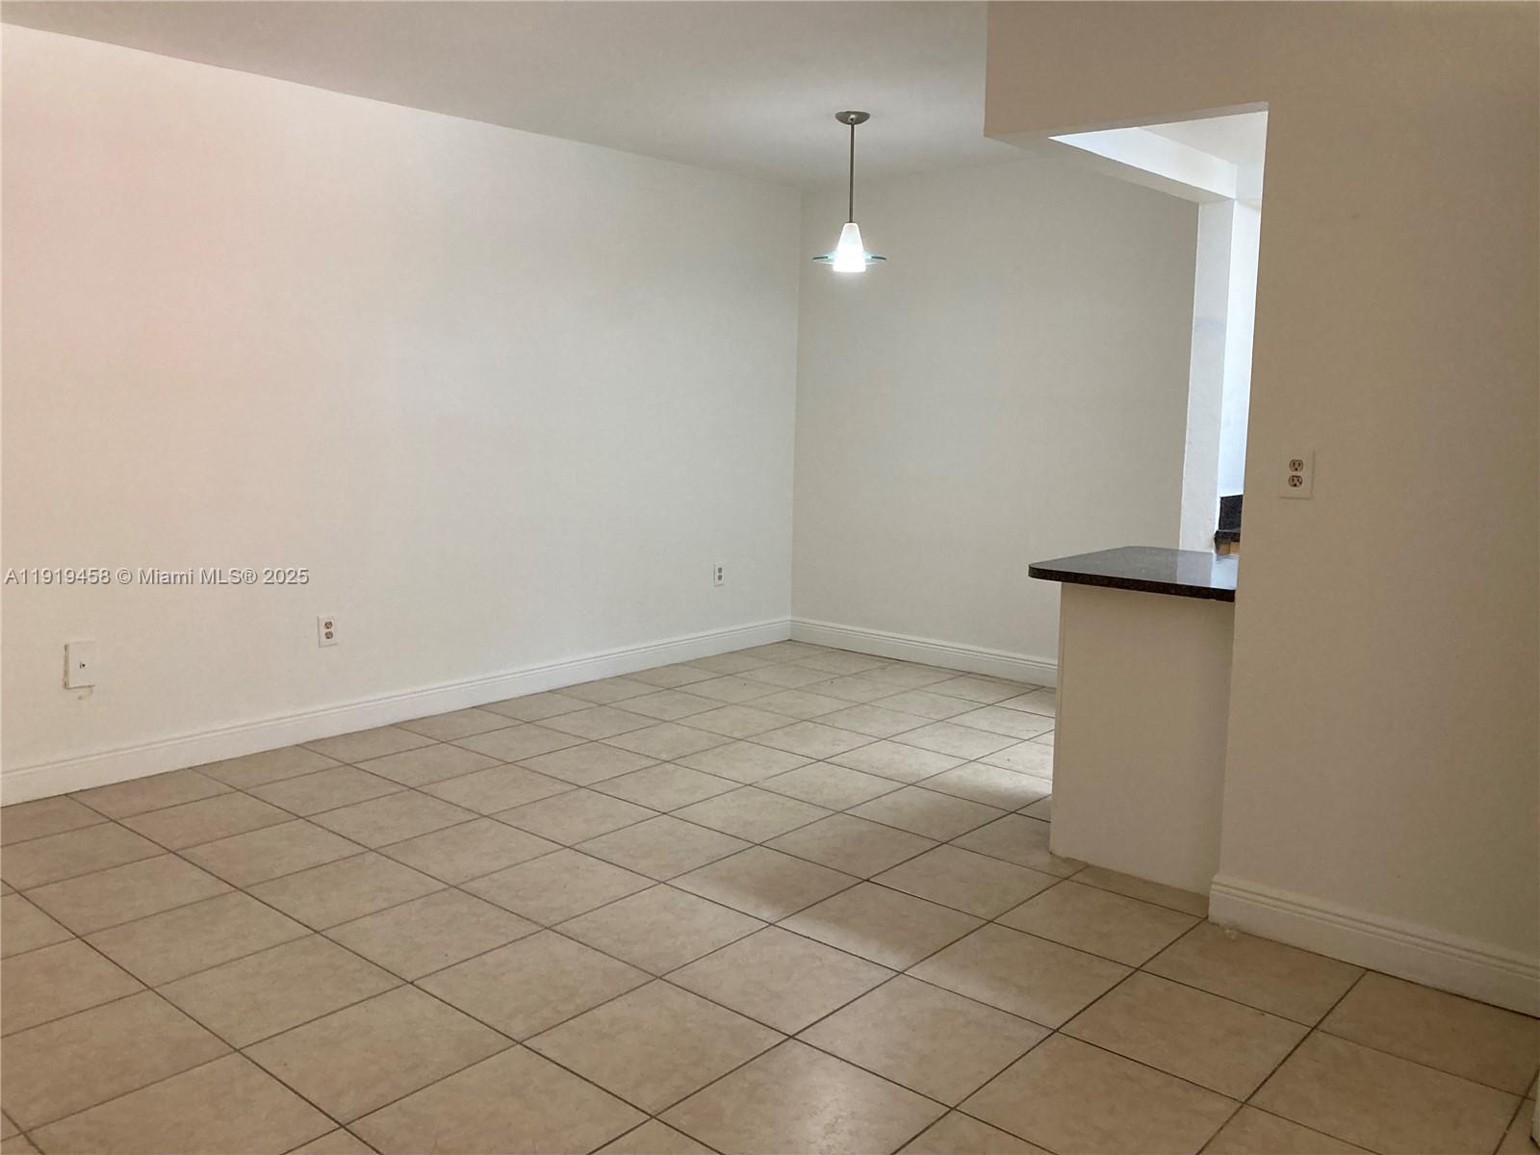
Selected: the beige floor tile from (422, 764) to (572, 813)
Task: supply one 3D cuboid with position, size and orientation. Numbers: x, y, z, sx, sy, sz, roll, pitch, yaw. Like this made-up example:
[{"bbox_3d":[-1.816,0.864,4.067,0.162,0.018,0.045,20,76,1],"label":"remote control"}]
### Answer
[{"bbox_3d":[-0.939,0.735,4.308,0.400,0.012,0.400,8,11,40],"label":"beige floor tile"}]

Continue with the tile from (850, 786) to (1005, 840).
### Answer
[{"bbox_3d":[0.522,0.785,4.140,0.402,0.010,0.402,8,11,40],"label":"tile"}]

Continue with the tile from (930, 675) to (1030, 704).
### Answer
[{"bbox_3d":[0.968,0.532,5.851,0.400,0.012,0.400,8,11,40],"label":"tile"}]

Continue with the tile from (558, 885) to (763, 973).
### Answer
[{"bbox_3d":[-0.280,0.903,3.207,0.400,0.010,0.400,8,11,40],"label":"tile"}]

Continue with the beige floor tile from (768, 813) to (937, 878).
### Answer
[{"bbox_3d":[0.254,0.826,3.834,0.402,0.010,0.402,8,11,40],"label":"beige floor tile"}]

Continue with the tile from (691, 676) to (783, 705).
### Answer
[{"bbox_3d":[-0.178,0.526,5.787,0.400,0.010,0.400,8,11,40],"label":"tile"}]

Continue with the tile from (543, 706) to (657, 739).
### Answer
[{"bbox_3d":[-0.713,0.609,5.177,0.404,0.010,0.404,8,11,40],"label":"tile"}]

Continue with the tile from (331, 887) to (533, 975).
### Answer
[{"bbox_3d":[-0.855,0.901,3.163,0.404,0.010,0.404,8,11,40],"label":"tile"}]

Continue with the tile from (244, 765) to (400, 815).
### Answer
[{"bbox_3d":[-1.511,0.729,4.257,0.400,0.010,0.400,8,11,40],"label":"tile"}]

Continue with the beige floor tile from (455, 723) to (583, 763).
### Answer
[{"bbox_3d":[-0.975,0.649,4.855,0.400,0.012,0.400,8,11,40],"label":"beige floor tile"}]

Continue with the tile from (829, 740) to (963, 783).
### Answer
[{"bbox_3d":[0.481,0.701,4.711,0.402,0.010,0.402,8,11,40],"label":"tile"}]

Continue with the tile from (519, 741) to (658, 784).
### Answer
[{"bbox_3d":[-0.670,0.691,4.606,0.400,0.010,0.400,8,11,40],"label":"tile"}]

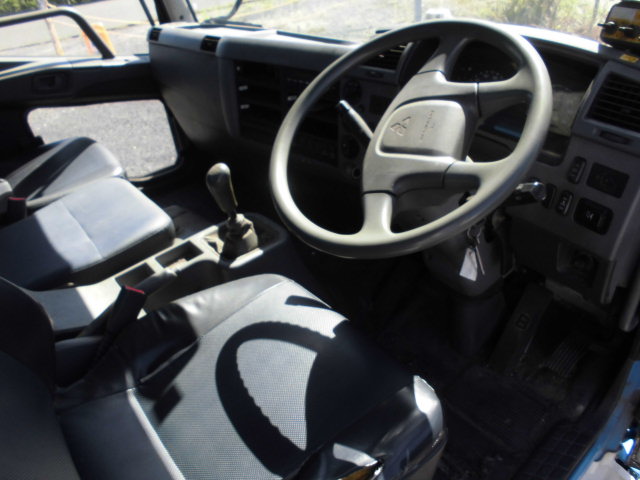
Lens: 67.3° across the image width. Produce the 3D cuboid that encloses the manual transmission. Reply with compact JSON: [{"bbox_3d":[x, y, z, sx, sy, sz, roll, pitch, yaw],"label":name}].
[{"bbox_3d":[-0.188,-0.068,1.008,0.085,0.215,0.085,-30,39,-27],"label":"manual transmission"}]

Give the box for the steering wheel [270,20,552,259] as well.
[{"bbox_3d":[0.122,-0.152,0.732,0.426,0.100,0.426,-51,49,-5],"label":"steering wheel"}]

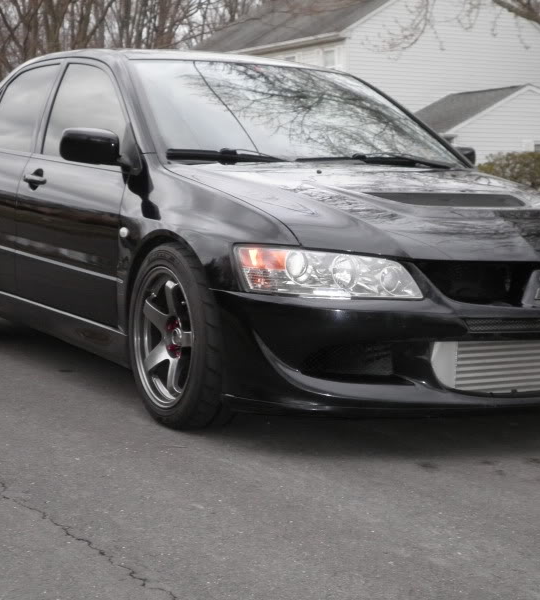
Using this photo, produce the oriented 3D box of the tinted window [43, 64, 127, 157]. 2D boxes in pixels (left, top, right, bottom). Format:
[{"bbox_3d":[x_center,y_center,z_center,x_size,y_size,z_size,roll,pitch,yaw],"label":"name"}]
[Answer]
[{"bbox_3d":[-0.716,-0.779,4.742,0.060,0.457,0.840,21,-6,-32],"label":"tinted window"}]

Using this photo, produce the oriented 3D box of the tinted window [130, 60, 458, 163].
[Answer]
[{"bbox_3d":[0.099,-0.769,4.803,1.400,0.130,0.850,-3,40,-32],"label":"tinted window"}]

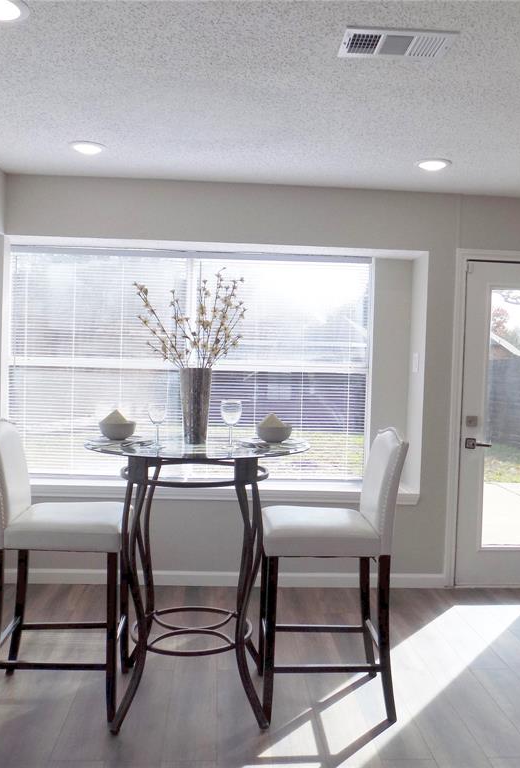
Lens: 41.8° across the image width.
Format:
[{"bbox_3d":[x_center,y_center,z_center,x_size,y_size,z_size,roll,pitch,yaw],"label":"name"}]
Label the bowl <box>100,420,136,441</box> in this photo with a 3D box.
[{"bbox_3d":[-0.574,0.191,2.751,0.148,0.073,0.148,2,2,-3],"label":"bowl"}]

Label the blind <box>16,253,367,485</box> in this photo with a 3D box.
[{"bbox_3d":[-0.450,-0.124,4.465,2.345,1.485,0.045,2,2,-3],"label":"blind"}]

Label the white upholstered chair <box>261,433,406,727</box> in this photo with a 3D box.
[{"bbox_3d":[0.276,0.747,2.865,0.560,1.143,0.445,2,2,-3],"label":"white upholstered chair"}]

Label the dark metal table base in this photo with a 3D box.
[{"bbox_3d":[-0.269,0.769,2.799,0.588,1.055,0.580,2,2,-4],"label":"dark metal table base"}]

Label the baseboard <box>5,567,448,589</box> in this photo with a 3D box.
[{"bbox_3d":[-0.193,1.205,4.210,2.745,0.095,0.018,2,2,-3],"label":"baseboard"}]

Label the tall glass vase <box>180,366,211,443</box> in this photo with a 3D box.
[{"bbox_3d":[-0.249,0.082,2.691,0.126,0.302,0.126,2,2,-4],"label":"tall glass vase"}]

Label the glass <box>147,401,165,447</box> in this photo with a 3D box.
[{"bbox_3d":[-0.380,0.154,2.546,0.070,0.166,0.070,2,2,-4],"label":"glass"}]

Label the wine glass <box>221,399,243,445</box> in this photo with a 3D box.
[{"bbox_3d":[-0.113,0.152,2.717,0.083,0.185,0.083,2,2,-3],"label":"wine glass"}]

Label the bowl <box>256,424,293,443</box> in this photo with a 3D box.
[{"bbox_3d":[0.061,0.203,2.786,0.144,0.065,0.144,2,2,0],"label":"bowl"}]

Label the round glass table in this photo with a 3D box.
[{"bbox_3d":[-0.271,0.762,2.791,0.910,1.067,0.910,2,2,-4],"label":"round glass table"}]

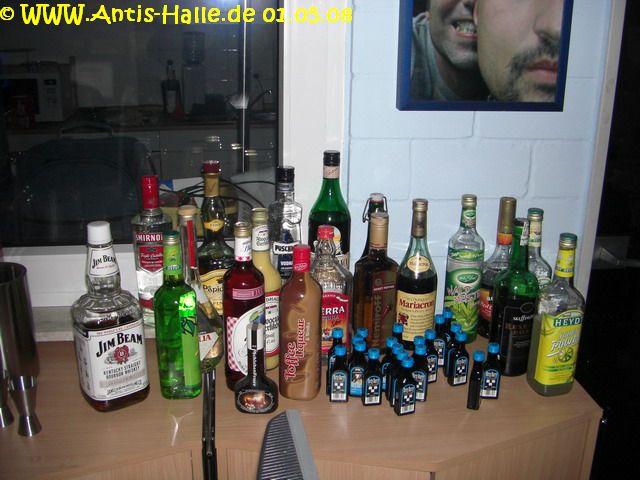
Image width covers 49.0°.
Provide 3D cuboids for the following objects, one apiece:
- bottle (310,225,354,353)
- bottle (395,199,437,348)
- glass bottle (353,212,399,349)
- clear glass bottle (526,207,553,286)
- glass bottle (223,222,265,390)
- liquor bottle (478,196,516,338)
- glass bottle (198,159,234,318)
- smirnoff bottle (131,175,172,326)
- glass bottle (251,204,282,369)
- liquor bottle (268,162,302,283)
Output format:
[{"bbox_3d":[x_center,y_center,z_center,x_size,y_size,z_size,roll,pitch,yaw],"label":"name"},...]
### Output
[{"bbox_3d":[0.009,0.101,1.318,0.104,0.260,0.070,-2,18,-10],"label":"bottle"},{"bbox_3d":[0.191,0.066,1.378,0.077,0.294,0.077,1,18,0],"label":"bottle"},{"bbox_3d":[0.110,0.081,1.367,0.073,0.270,0.067,1,18,0],"label":"glass bottle"},{"bbox_3d":[0.399,0.083,1.348,0.074,0.285,0.074,-2,18,-10],"label":"clear glass bottle"},{"bbox_3d":[-0.137,0.116,1.244,0.075,0.294,0.075,0,17,0],"label":"glass bottle"},{"bbox_3d":[0.372,0.056,1.427,0.078,0.288,0.078,4,18,11],"label":"liquor bottle"},{"bbox_3d":[-0.214,0.004,1.428,0.084,0.332,0.084,-7,18,-24],"label":"glass bottle"},{"bbox_3d":[-0.329,0.024,1.405,0.076,0.302,0.076,-3,17,-12],"label":"smirnoff bottle"},{"bbox_3d":[-0.109,0.093,1.312,0.071,0.300,0.071,-4,17,-14],"label":"glass bottle"},{"bbox_3d":[-0.071,0.006,1.461,0.073,0.313,0.067,0,17,-5],"label":"liquor bottle"}]

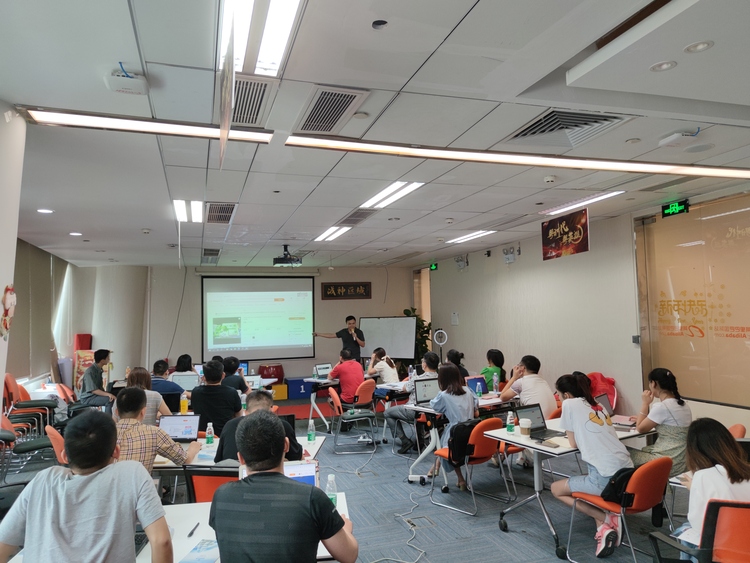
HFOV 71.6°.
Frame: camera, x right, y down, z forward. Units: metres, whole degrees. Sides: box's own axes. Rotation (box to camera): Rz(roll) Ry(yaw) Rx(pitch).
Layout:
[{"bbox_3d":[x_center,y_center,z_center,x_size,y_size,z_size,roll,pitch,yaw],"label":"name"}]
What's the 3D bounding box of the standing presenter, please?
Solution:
[{"bbox_3d":[-0.672,1.565,10.244,1.000,1.767,0.420,-1,-4,0],"label":"standing presenter"}]

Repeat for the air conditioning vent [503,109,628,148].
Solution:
[{"bbox_3d":[1.221,-0.991,3.338,0.610,0.060,0.590,0,-4,-19],"label":"air conditioning vent"}]

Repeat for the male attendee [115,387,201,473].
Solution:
[{"bbox_3d":[-1.647,1.402,3.757,0.550,1.315,0.800,-2,-4,5],"label":"male attendee"}]

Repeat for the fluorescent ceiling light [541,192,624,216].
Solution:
[{"bbox_3d":[2.180,-0.844,5.616,0.240,0.050,1.190,-1,-4,-19],"label":"fluorescent ceiling light"}]

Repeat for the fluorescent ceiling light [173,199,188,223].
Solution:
[{"bbox_3d":[-2.021,-0.732,5.433,0.110,0.050,1.150,-1,-4,-19],"label":"fluorescent ceiling light"}]

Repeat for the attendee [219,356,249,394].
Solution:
[{"bbox_3d":[-1.667,1.553,6.198,0.500,1.325,0.780,-1,-4,0],"label":"attendee"}]

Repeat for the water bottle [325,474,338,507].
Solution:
[{"bbox_3d":[-0.205,1.019,2.498,0.060,0.178,0.060,0,-4,-19],"label":"water bottle"}]

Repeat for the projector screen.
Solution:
[{"bbox_3d":[-2.458,0.802,11.228,2.360,1.760,0.040,-1,-4,-19],"label":"projector screen"}]

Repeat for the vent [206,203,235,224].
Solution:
[{"bbox_3d":[-1.689,-0.748,5.681,0.300,0.060,1.170,0,-4,-19],"label":"vent"}]

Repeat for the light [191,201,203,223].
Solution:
[{"bbox_3d":[-1.854,-0.725,5.441,0.110,0.050,1.160,-1,-4,-19],"label":"light"}]

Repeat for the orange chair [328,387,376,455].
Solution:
[{"bbox_3d":[-0.303,1.729,6.642,0.560,0.800,0.470,-1,-4,-6],"label":"orange chair"}]

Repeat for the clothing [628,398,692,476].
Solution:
[{"bbox_3d":[2.067,1.152,3.696,0.430,0.740,0.600,1,-4,-33],"label":"clothing"}]

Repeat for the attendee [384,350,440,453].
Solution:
[{"bbox_3d":[0.483,1.474,6.352,0.800,1.270,0.500,-4,-4,33],"label":"attendee"}]

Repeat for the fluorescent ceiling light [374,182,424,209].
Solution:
[{"bbox_3d":[0.134,-0.806,4.952,0.290,0.070,1.180,0,-4,-19],"label":"fluorescent ceiling light"}]

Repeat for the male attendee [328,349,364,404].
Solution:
[{"bbox_3d":[-0.509,1.660,7.920,0.500,1.274,0.780,1,-5,-38],"label":"male attendee"}]

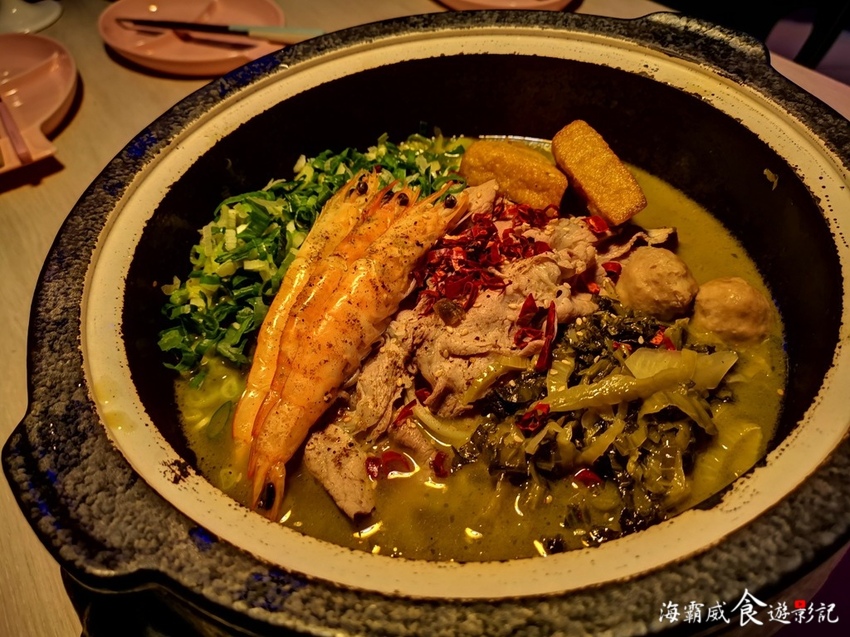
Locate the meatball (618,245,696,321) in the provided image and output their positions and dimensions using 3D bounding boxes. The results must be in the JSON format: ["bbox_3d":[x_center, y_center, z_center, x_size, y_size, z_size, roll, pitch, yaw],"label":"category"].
[{"bbox_3d":[0.098,-0.014,0.280,0.033,0.033,0.033,-7,49,0],"label":"meatball"}]

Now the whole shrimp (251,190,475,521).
[{"bbox_3d":[-0.025,0.009,0.254,0.030,0.025,0.150,19,65,21],"label":"whole shrimp"}]

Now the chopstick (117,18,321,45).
[{"bbox_3d":[-0.196,-0.276,0.633,0.238,0.010,0.018,11,52,15],"label":"chopstick"}]

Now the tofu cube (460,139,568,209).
[{"bbox_3d":[0.045,-0.070,0.330,0.053,0.026,0.029,24,56,24],"label":"tofu cube"}]

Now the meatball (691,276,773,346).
[{"bbox_3d":[0.126,-0.003,0.272,0.032,0.031,0.032,-7,49,0],"label":"meatball"}]

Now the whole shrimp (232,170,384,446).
[{"bbox_3d":[-0.050,-0.005,0.272,0.027,0.025,0.140,13,65,16],"label":"whole shrimp"}]

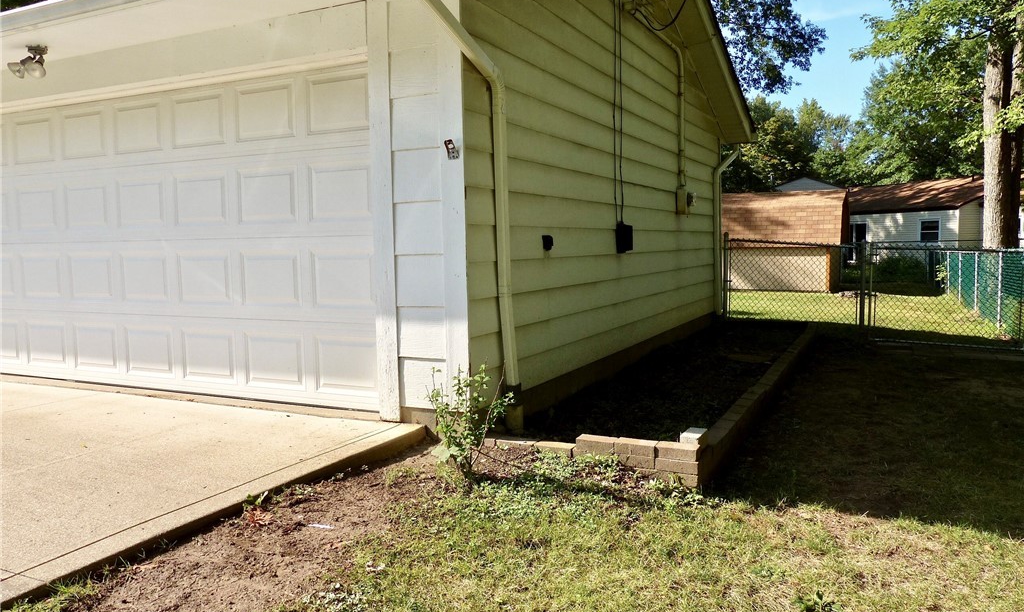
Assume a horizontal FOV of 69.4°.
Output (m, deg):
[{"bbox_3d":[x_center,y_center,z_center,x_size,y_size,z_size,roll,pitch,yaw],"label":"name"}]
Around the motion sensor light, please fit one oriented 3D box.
[{"bbox_3d":[-3.246,-1.641,4.963,0.240,0.190,0.190,2,5,27],"label":"motion sensor light"}]

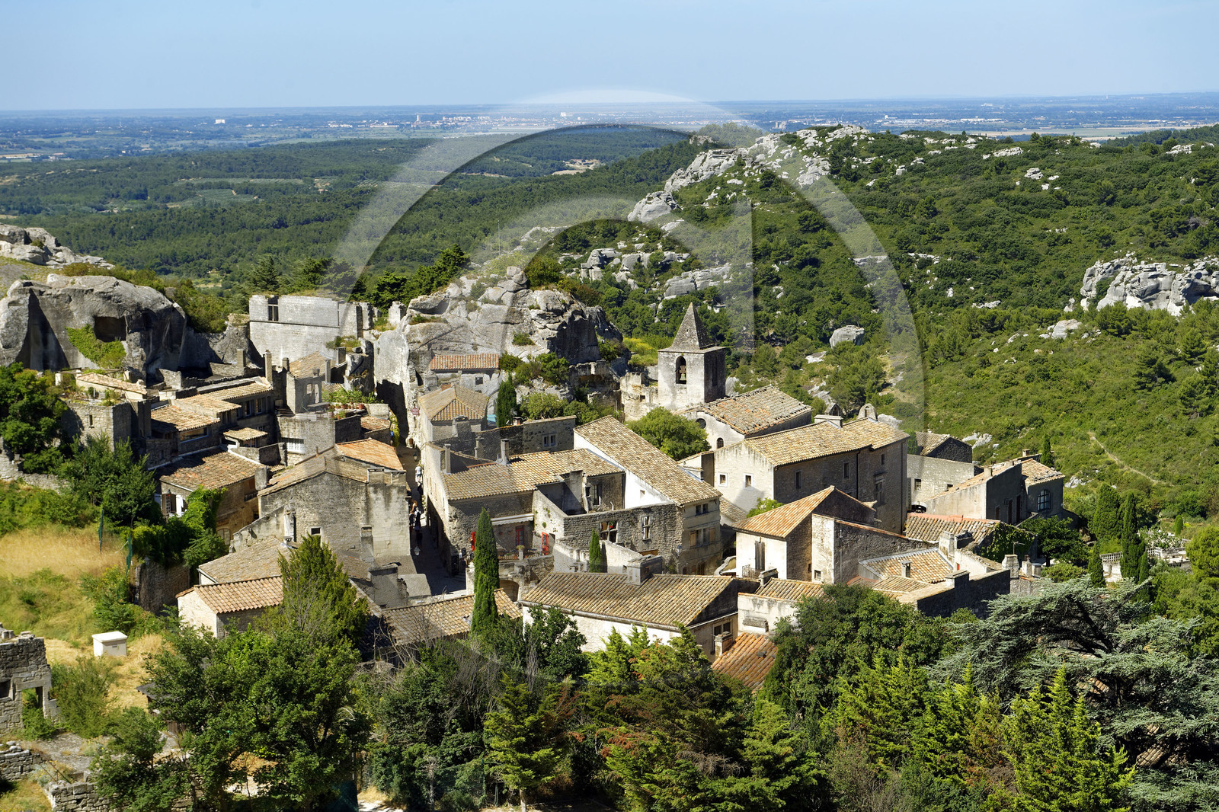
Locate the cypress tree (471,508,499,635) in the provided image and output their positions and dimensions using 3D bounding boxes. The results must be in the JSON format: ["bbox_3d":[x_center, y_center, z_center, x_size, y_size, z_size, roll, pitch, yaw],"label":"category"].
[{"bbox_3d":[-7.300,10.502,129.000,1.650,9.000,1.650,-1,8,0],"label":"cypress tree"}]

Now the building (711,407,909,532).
[{"bbox_3d":[16.400,5.567,176.000,6.500,9.100,17.000,7,12,44],"label":"building"}]

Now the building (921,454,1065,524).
[{"bbox_3d":[34.182,7.267,194.859,6.895,5.220,13.987,7,11,41],"label":"building"}]

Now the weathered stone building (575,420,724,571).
[{"bbox_3d":[2.713,6.258,163.705,10.835,10.244,4.925,7,12,44],"label":"weathered stone building"}]

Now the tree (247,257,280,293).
[{"bbox_3d":[-42.763,-15.375,271.403,4.104,6.352,4.104,-1,8,0],"label":"tree"}]

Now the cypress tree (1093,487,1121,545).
[{"bbox_3d":[43.303,9.789,191.645,2.362,5.573,2.362,-1,8,0],"label":"cypress tree"}]

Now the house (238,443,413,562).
[{"bbox_3d":[-20.496,6.620,165.654,10.933,6.895,11.820,-2,8,-5],"label":"house"}]

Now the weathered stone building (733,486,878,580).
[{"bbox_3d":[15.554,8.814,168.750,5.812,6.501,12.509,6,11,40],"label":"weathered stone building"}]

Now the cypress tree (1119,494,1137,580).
[{"bbox_3d":[41.480,10.584,175.830,1.455,7.292,1.455,-1,8,0],"label":"cypress tree"}]

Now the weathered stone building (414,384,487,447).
[{"bbox_3d":[-13.500,1.210,187.000,5.700,4.550,11.000,-2,8,-5],"label":"weathered stone building"}]

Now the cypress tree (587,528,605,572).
[{"bbox_3d":[-0.850,9.916,147.500,0.950,3.660,0.950,-1,8,0],"label":"cypress tree"}]

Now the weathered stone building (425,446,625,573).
[{"bbox_3d":[-6.200,7.146,158.500,14.300,6.330,10.300,-5,9,-28],"label":"weathered stone building"}]

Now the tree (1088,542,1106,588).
[{"bbox_3d":[36.996,12.183,167.095,1.274,3.767,1.274,-1,8,0],"label":"tree"}]

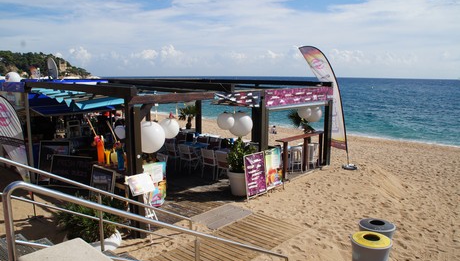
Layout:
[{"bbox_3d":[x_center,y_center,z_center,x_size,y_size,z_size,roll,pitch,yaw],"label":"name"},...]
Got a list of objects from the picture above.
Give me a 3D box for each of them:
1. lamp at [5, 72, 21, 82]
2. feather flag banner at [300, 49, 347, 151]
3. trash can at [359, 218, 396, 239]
[{"bbox_3d":[-6.232,-1.477,9.896,0.375,0.375,0.375,0,9,0],"label":"lamp"},{"bbox_3d":[2.995,-1.046,11.136,1.653,3.304,0.150,4,10,24],"label":"feather flag banner"},{"bbox_3d":[2.129,1.769,5.024,0.500,0.800,0.500,0,9,0],"label":"trash can"}]

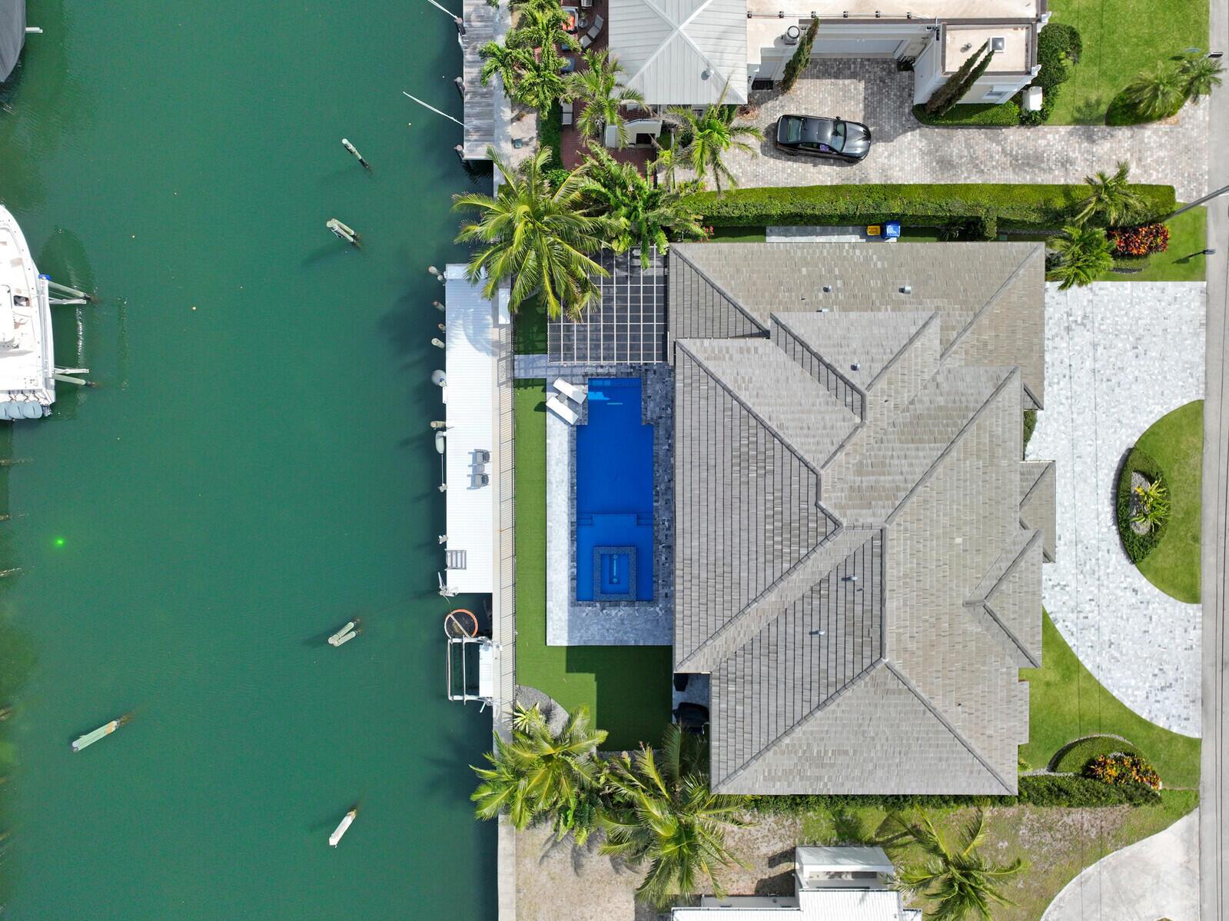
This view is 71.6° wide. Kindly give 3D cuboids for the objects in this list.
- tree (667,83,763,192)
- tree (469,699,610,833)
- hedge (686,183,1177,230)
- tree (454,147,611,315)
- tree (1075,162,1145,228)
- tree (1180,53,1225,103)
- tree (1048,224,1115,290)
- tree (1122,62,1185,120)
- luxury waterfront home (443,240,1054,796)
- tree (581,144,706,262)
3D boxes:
[{"bbox_3d":[4.588,-14.753,40.920,4.390,6.300,4.970,0,91,0],"label":"tree"},{"bbox_3d":[-3.579,14.517,41.632,6.570,5.800,6.050,0,91,0],"label":"tree"},{"bbox_3d":[15.340,-12.703,42.758,23.890,2.600,1.450,0,91,0],"label":"hedge"},{"bbox_3d":[-3.725,-10.402,40.567,7.160,7.200,7.800,0,91,0],"label":"tree"},{"bbox_3d":[23.979,-12.909,42.171,3.500,3.700,3.200,0,91,0],"label":"tree"},{"bbox_3d":[28.825,-18.796,42.516,2.280,2.800,2.390,0,91,0],"label":"tree"},{"bbox_3d":[22.853,-9.993,42.418,3.310,3.300,3.230,0,91,0],"label":"tree"},{"bbox_3d":[26.542,-18.209,42.483,3.140,2.900,2.820,0,91,0],"label":"tree"},{"bbox_3d":[5.906,2.310,39.515,29.700,9.600,25.220,0,91,0],"label":"luxury waterfront home"},{"bbox_3d":[1.400,-12.007,41.323,5.790,5.600,5.640,0,91,0],"label":"tree"}]

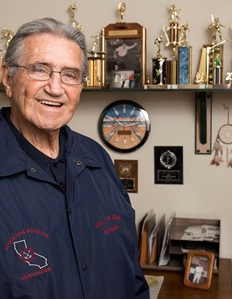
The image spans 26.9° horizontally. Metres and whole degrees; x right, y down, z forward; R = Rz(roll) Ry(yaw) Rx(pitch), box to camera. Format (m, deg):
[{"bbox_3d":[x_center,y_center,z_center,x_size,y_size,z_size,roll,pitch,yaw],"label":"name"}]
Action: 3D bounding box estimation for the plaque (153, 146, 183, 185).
[{"bbox_3d":[0.282,0.085,2.569,0.149,0.201,0.018,0,5,10],"label":"plaque"}]

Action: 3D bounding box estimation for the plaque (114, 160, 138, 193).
[{"bbox_3d":[0.058,0.145,2.613,0.124,0.175,0.018,0,5,10],"label":"plaque"}]

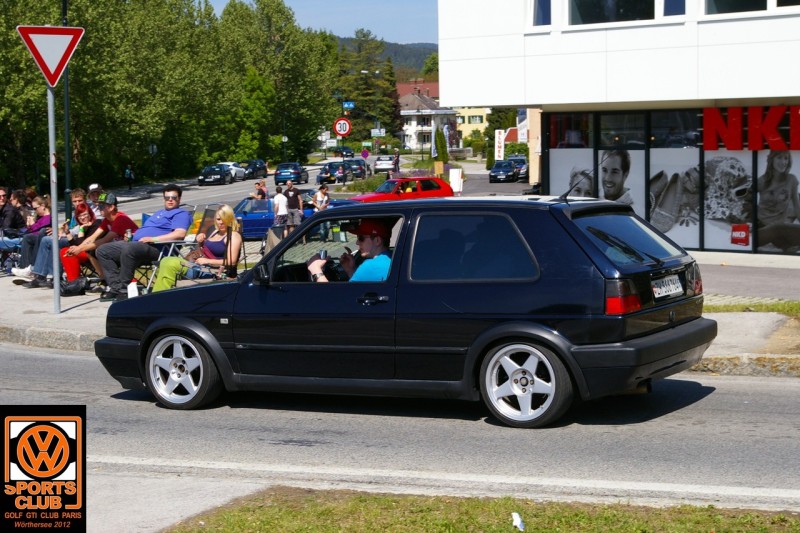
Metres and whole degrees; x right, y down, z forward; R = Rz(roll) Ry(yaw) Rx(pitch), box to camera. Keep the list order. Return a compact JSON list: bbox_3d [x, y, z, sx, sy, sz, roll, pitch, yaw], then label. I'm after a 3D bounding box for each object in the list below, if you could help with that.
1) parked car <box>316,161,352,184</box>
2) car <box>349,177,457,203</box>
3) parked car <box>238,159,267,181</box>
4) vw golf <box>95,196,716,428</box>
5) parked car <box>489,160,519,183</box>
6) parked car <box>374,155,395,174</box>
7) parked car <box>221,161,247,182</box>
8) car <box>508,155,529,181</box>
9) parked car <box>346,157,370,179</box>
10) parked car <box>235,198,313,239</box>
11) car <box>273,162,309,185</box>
[{"bbox_3d":[-4.267,-6.367,100.500,1.700,1.440,4.100,-1,4,6],"label":"parked car"},{"bbox_3d":[-0.071,-2.604,55.600,4.000,1.400,1.680,-3,5,-25],"label":"car"},{"bbox_3d":[-11.768,-7.583,116.000,1.800,1.500,4.450,-1,4,8],"label":"parked car"},{"bbox_3d":[-0.005,0.232,9.957,4.030,1.340,1.690,0,4,29],"label":"vw golf"},{"bbox_3d":[7.393,-6.680,105.000,1.760,1.470,4.300,-1,4,10],"label":"parked car"},{"bbox_3d":[-1.191,-8.155,119.000,1.700,1.420,4.300,-1,4,-1],"label":"parked car"},{"bbox_3d":[-12.622,-7.006,110.000,1.770,1.430,4.300,-1,4,7],"label":"parked car"},{"bbox_3d":[8.740,-7.330,111.000,1.790,1.740,4.450,-1,4,10],"label":"car"},{"bbox_3d":[-3.318,-7.290,110.500,1.760,1.460,4.350,0,5,8],"label":"parked car"},{"bbox_3d":[-4.234,-1.443,45.500,3.850,1.370,1.640,-1,4,-4],"label":"parked car"},{"bbox_3d":[-7.399,-6.355,101.500,1.800,1.440,4.500,-1,4,5],"label":"car"}]

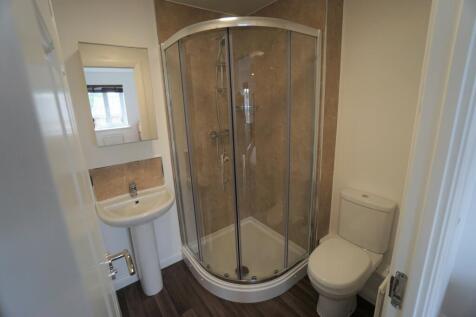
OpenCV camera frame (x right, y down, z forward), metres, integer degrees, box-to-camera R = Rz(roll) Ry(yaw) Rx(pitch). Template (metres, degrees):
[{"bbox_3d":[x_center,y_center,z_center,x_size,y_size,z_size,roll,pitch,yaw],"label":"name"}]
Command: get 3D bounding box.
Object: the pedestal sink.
[{"bbox_3d":[-0.723,0.722,1.566,0.538,0.838,0.458,-11,16,-34],"label":"pedestal sink"}]

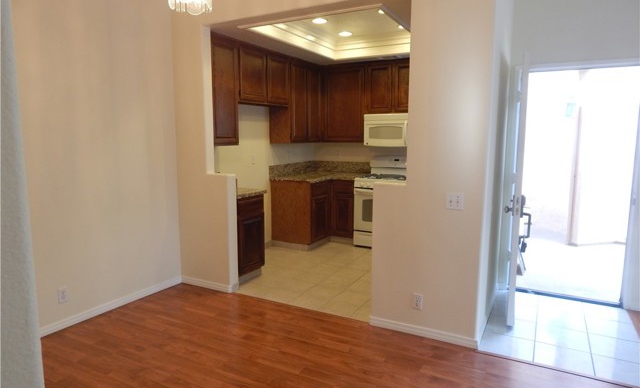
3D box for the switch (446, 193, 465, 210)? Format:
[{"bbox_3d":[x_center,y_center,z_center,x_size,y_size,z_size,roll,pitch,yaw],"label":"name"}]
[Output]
[{"bbox_3d":[0.899,0.051,2.700,0.116,0.115,0.010,4,9,29],"label":"switch"}]

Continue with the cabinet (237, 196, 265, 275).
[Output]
[{"bbox_3d":[-0.949,0.388,4.188,0.642,0.804,0.458,4,9,29],"label":"cabinet"}]

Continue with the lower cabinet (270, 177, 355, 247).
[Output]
[{"bbox_3d":[0.052,0.192,5.643,0.973,0.818,1.118,4,9,29],"label":"lower cabinet"}]

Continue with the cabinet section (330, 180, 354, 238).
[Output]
[{"bbox_3d":[0.443,0.182,5.736,0.336,0.783,0.580,4,9,28],"label":"cabinet section"}]

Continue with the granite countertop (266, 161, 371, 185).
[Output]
[{"bbox_3d":[0.040,-0.304,5.574,0.987,0.204,1.149,4,9,29],"label":"granite countertop"}]

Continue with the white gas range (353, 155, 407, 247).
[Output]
[{"bbox_3d":[0.928,0.101,5.401,0.762,1.177,0.656,4,9,29],"label":"white gas range"}]

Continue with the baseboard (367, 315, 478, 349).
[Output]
[{"bbox_3d":[0.726,0.991,2.923,0.781,0.076,0.014,4,9,29],"label":"baseboard"}]

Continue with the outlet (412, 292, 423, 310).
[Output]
[{"bbox_3d":[0.699,0.773,2.913,0.070,0.115,0.008,4,9,29],"label":"outlet"}]

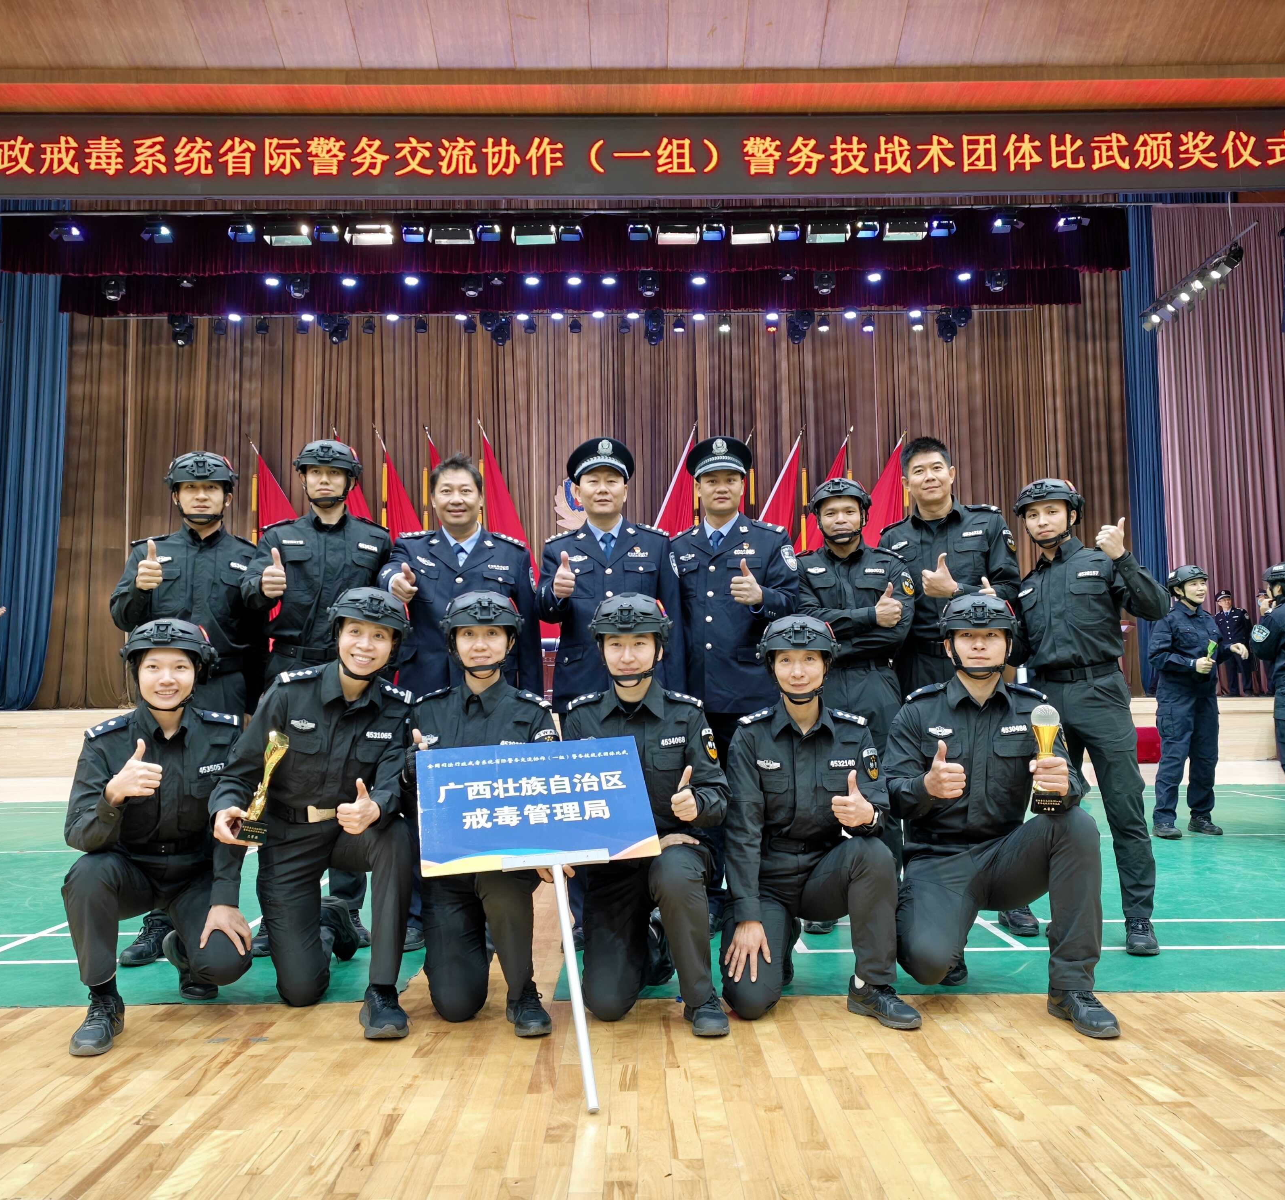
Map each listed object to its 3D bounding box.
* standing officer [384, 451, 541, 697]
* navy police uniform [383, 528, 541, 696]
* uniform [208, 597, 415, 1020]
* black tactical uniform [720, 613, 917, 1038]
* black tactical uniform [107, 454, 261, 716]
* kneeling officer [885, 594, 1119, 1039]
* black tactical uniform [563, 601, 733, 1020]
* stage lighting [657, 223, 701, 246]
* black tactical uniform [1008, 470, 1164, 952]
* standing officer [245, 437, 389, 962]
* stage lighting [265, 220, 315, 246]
[{"bbox_3d":[-0.655,0.345,3.866,0.580,1.800,0.480,-1,-5,-2],"label":"standing officer"},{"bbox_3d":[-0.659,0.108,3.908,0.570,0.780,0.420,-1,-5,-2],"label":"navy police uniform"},{"bbox_3d":[-0.910,0.566,3.117,0.588,1.176,0.784,1,-6,-11],"label":"uniform"},{"bbox_3d":[0.479,0.592,3.045,0.559,1.081,0.627,0,-5,-3],"label":"black tactical uniform"},{"bbox_3d":[-1.554,0.341,3.730,0.529,1.753,0.421,1,-6,-19],"label":"black tactical uniform"},{"bbox_3d":[0.998,0.567,3.109,0.620,1.170,0.700,-2,-5,9],"label":"kneeling officer"},{"bbox_3d":[0.015,0.559,3.029,0.510,1.154,0.647,-1,-5,2],"label":"black tactical uniform"},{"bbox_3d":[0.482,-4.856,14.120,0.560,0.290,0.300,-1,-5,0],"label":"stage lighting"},{"bbox_3d":[1.574,0.374,3.821,0.588,1.641,0.510,-3,-6,20],"label":"black tactical uniform"},{"bbox_3d":[-1.131,0.314,3.771,0.529,1.806,0.451,1,-6,-14],"label":"standing officer"},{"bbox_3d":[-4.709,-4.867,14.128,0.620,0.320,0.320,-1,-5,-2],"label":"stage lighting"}]

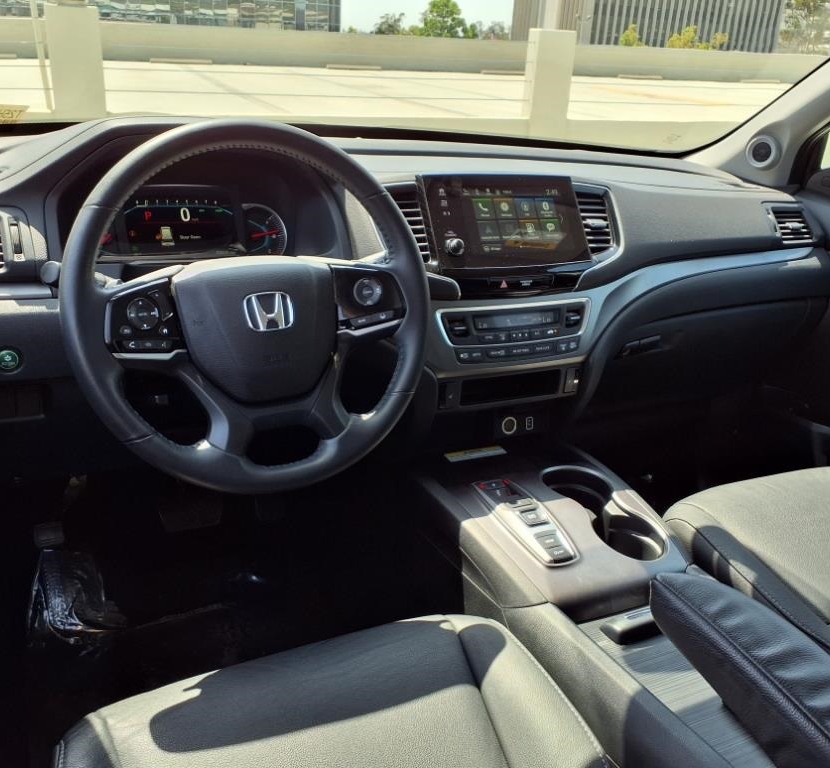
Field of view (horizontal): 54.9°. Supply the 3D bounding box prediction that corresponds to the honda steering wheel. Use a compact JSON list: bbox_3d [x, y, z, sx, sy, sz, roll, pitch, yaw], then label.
[{"bbox_3d":[-0.167,-0.077,0.843,0.382,0.382,0.095,-8,4,-25],"label":"honda steering wheel"}]

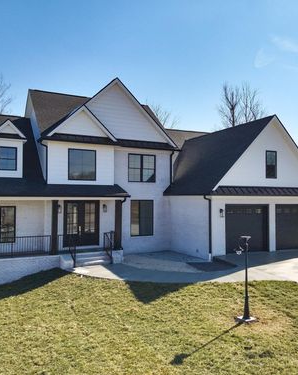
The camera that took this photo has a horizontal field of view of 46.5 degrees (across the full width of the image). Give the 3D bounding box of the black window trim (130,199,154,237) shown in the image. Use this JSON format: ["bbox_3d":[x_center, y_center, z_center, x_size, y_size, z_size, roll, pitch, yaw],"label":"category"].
[{"bbox_3d":[-0.383,1.690,19.256,1.389,1.998,0.101,1,-2,-25],"label":"black window trim"}]

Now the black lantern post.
[{"bbox_3d":[2.532,2.366,9.089,0.424,2.192,0.424,1,-2,-25],"label":"black lantern post"}]

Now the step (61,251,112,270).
[{"bbox_3d":[-2.769,3.219,15.388,2.252,0.545,0.838,1,-2,-25],"label":"step"}]

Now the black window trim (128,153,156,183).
[{"bbox_3d":[-0.381,-1.070,19.337,1.702,1.545,0.101,1,-2,-25],"label":"black window trim"}]

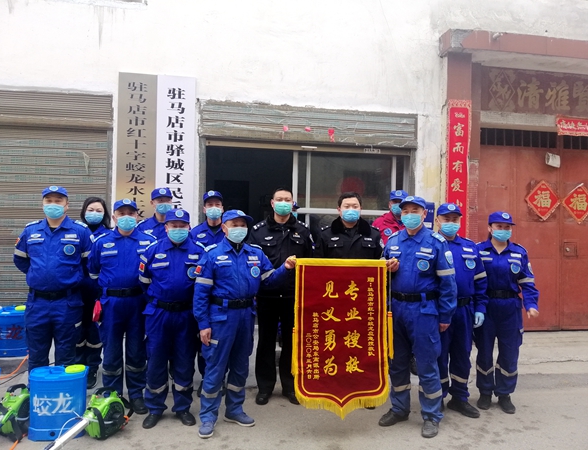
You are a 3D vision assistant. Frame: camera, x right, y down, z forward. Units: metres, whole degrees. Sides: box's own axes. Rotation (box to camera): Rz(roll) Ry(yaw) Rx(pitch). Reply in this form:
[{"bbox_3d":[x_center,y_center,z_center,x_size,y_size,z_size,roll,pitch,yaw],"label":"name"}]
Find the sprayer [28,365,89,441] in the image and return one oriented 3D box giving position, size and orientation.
[{"bbox_3d":[-1.705,1.279,3.270,0.360,0.480,0.200,1,0,-5],"label":"sprayer"}]

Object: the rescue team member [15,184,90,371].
[{"bbox_3d":[-1.860,0.616,3.500,0.550,1.800,0.350,1,0,-24],"label":"rescue team member"}]

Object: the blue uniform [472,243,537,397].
[{"bbox_3d":[1.759,0.770,3.730,0.500,1.303,0.310,1,0,22],"label":"blue uniform"}]

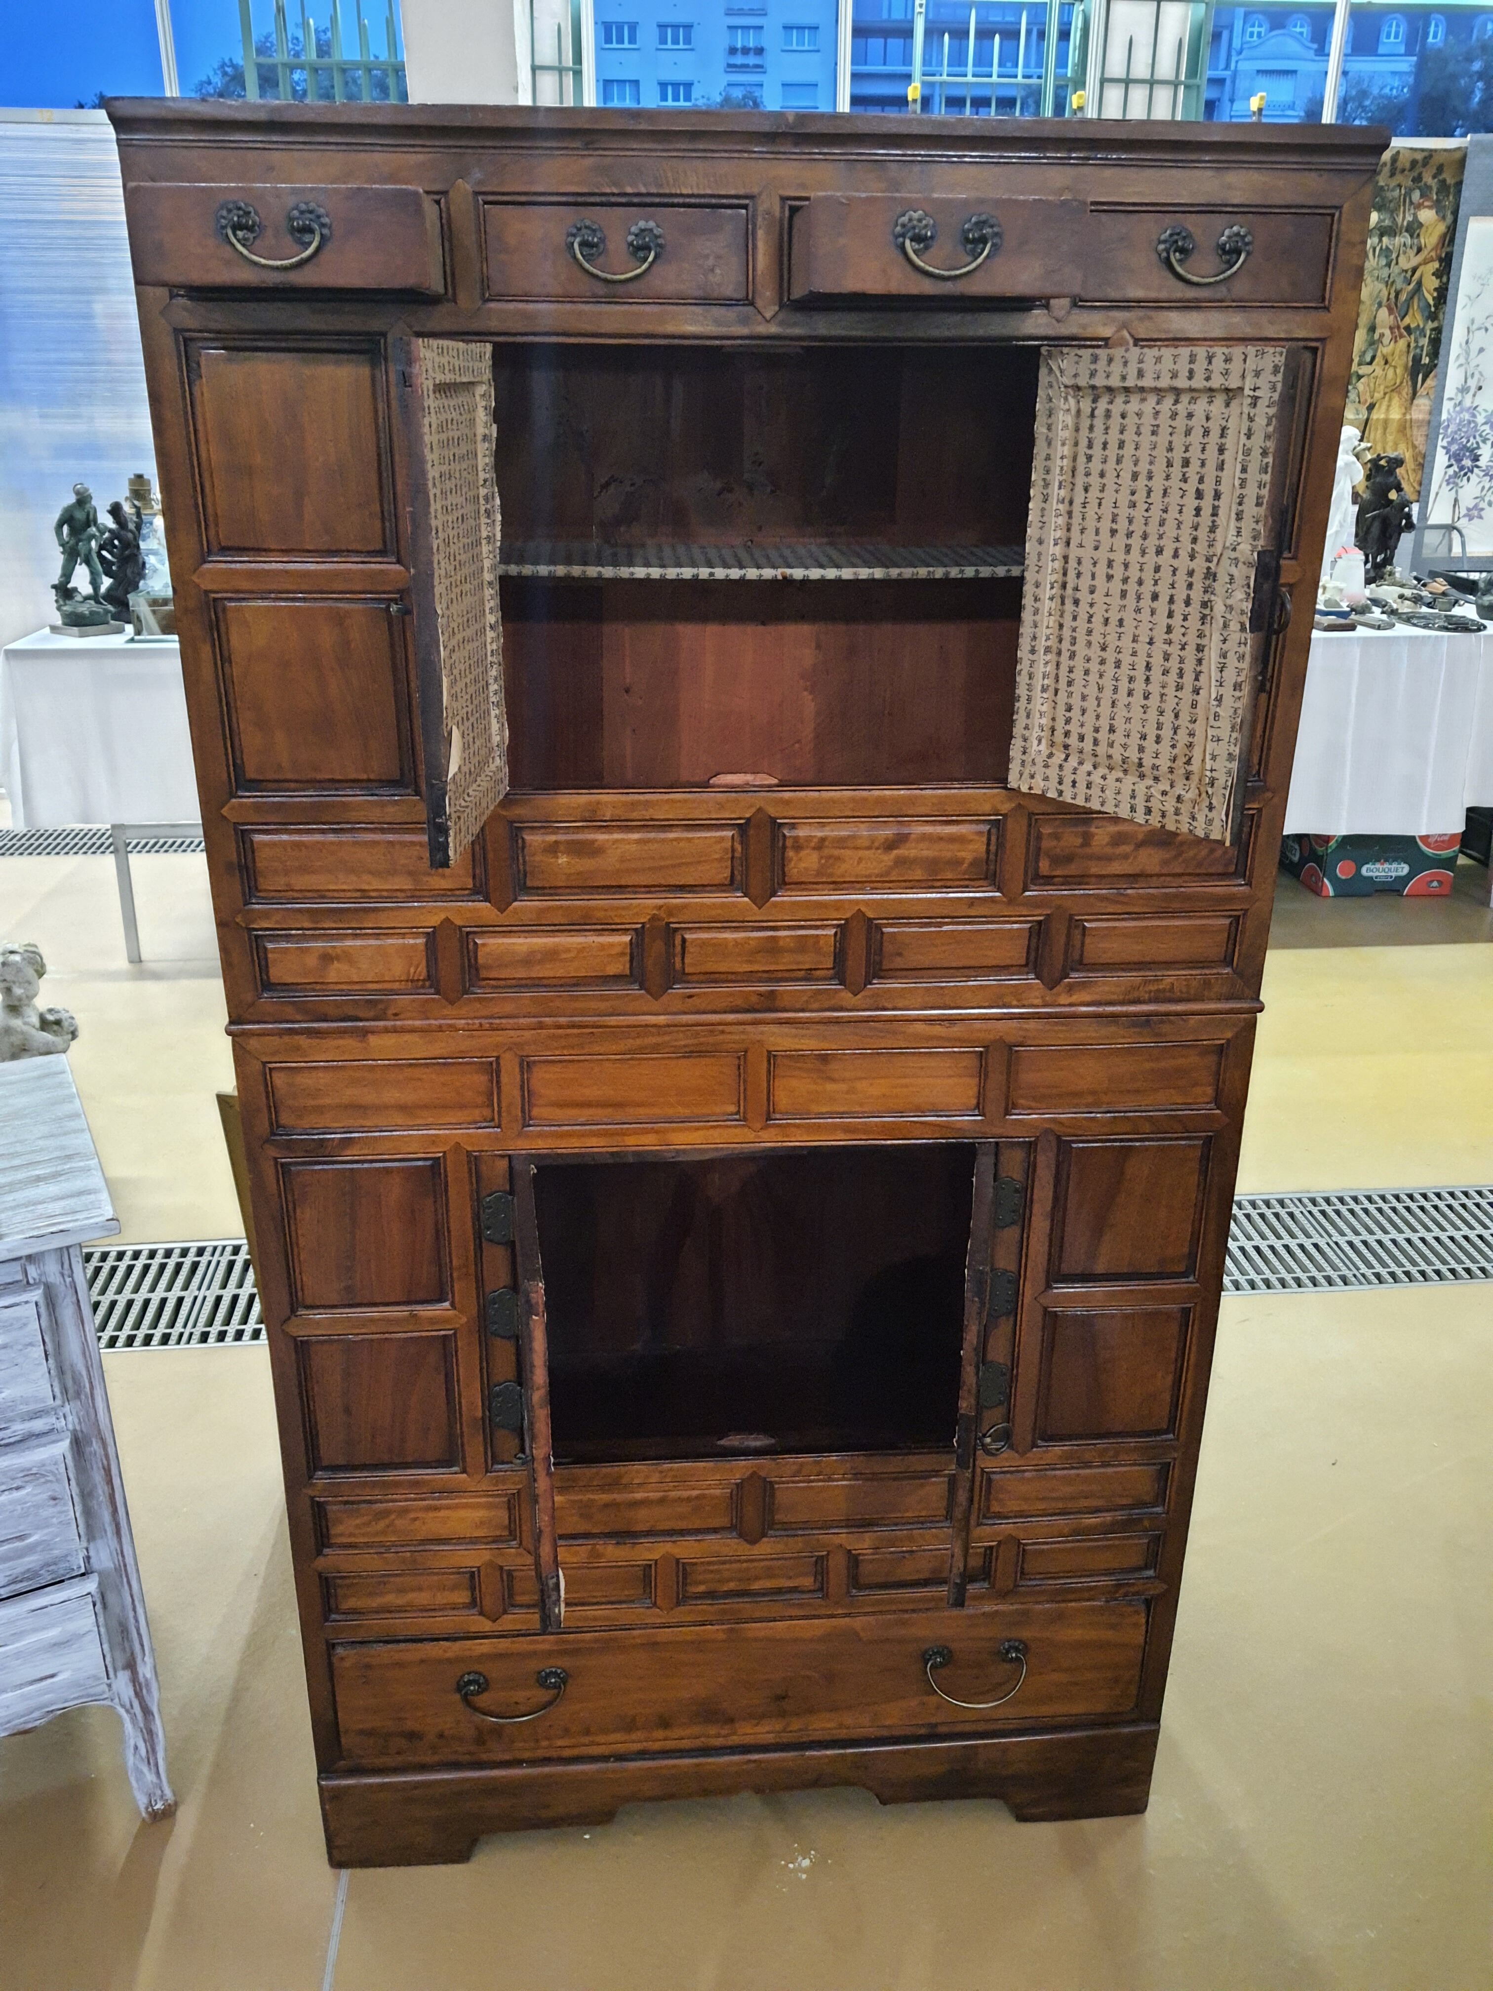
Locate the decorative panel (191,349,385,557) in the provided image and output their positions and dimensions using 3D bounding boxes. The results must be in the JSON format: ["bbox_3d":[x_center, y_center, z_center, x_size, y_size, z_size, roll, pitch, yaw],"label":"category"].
[{"bbox_3d":[-0.306,-0.368,1.012,0.120,0.134,0.021,-1,20,-4],"label":"decorative panel"}]

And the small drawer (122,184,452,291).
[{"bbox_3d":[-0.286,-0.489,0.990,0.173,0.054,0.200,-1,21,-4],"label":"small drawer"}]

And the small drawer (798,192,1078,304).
[{"bbox_3d":[0.117,-0.524,1.082,0.180,0.056,0.293,-1,21,-4],"label":"small drawer"}]

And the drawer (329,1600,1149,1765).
[{"bbox_3d":[-0.012,0.588,1.569,0.765,0.150,0.360,-1,20,-4],"label":"drawer"}]

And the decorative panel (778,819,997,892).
[{"bbox_3d":[0.107,-0.108,1.143,0.166,0.055,0.021,-1,20,-4],"label":"decorative panel"}]

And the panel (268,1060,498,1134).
[{"bbox_3d":[-0.297,0.080,1.237,0.184,0.061,0.020,-1,21,-4],"label":"panel"}]

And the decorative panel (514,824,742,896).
[{"bbox_3d":[-0.089,-0.103,1.128,0.169,0.054,0.021,-1,20,-4],"label":"decorative panel"}]

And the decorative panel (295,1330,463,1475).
[{"bbox_3d":[-0.311,0.345,1.275,0.123,0.136,0.021,-1,20,-4],"label":"decorative panel"}]

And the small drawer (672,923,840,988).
[{"bbox_3d":[0.007,-0.032,1.169,0.131,0.042,0.020,-1,21,-4],"label":"small drawer"}]

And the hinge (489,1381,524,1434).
[{"bbox_3d":[-0.208,0.355,1.294,0.028,0.047,0.008,-1,21,-4],"label":"hinge"}]

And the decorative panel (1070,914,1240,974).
[{"bbox_3d":[0.324,-0.039,1.193,0.128,0.044,0.020,-1,21,-4],"label":"decorative panel"}]

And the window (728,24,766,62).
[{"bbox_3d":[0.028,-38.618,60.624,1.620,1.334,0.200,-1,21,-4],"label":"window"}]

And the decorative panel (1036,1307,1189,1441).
[{"bbox_3d":[0.326,0.338,1.334,0.121,0.121,0.020,-1,21,-4],"label":"decorative panel"}]

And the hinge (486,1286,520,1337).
[{"bbox_3d":[-0.213,0.278,1.308,0.027,0.052,0.010,-1,21,-4],"label":"hinge"}]

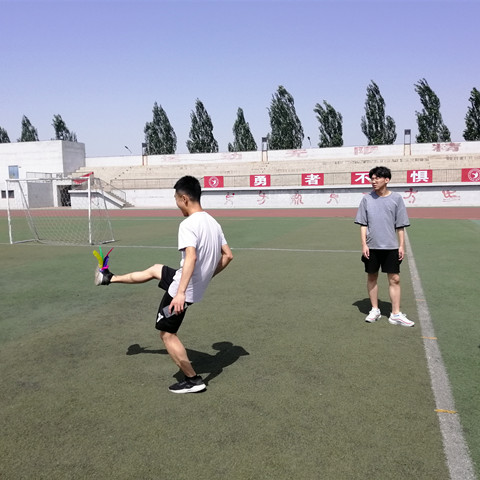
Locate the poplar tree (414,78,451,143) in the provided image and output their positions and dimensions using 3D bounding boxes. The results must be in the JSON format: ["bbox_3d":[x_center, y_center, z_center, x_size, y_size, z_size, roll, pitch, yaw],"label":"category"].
[{"bbox_3d":[22.496,-11.542,56.510,4.600,14.376,4.600,1,6,18],"label":"poplar tree"}]

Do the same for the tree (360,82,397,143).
[{"bbox_3d":[14.793,-10.506,51.101,3.606,12.534,3.606,1,6,18],"label":"tree"}]

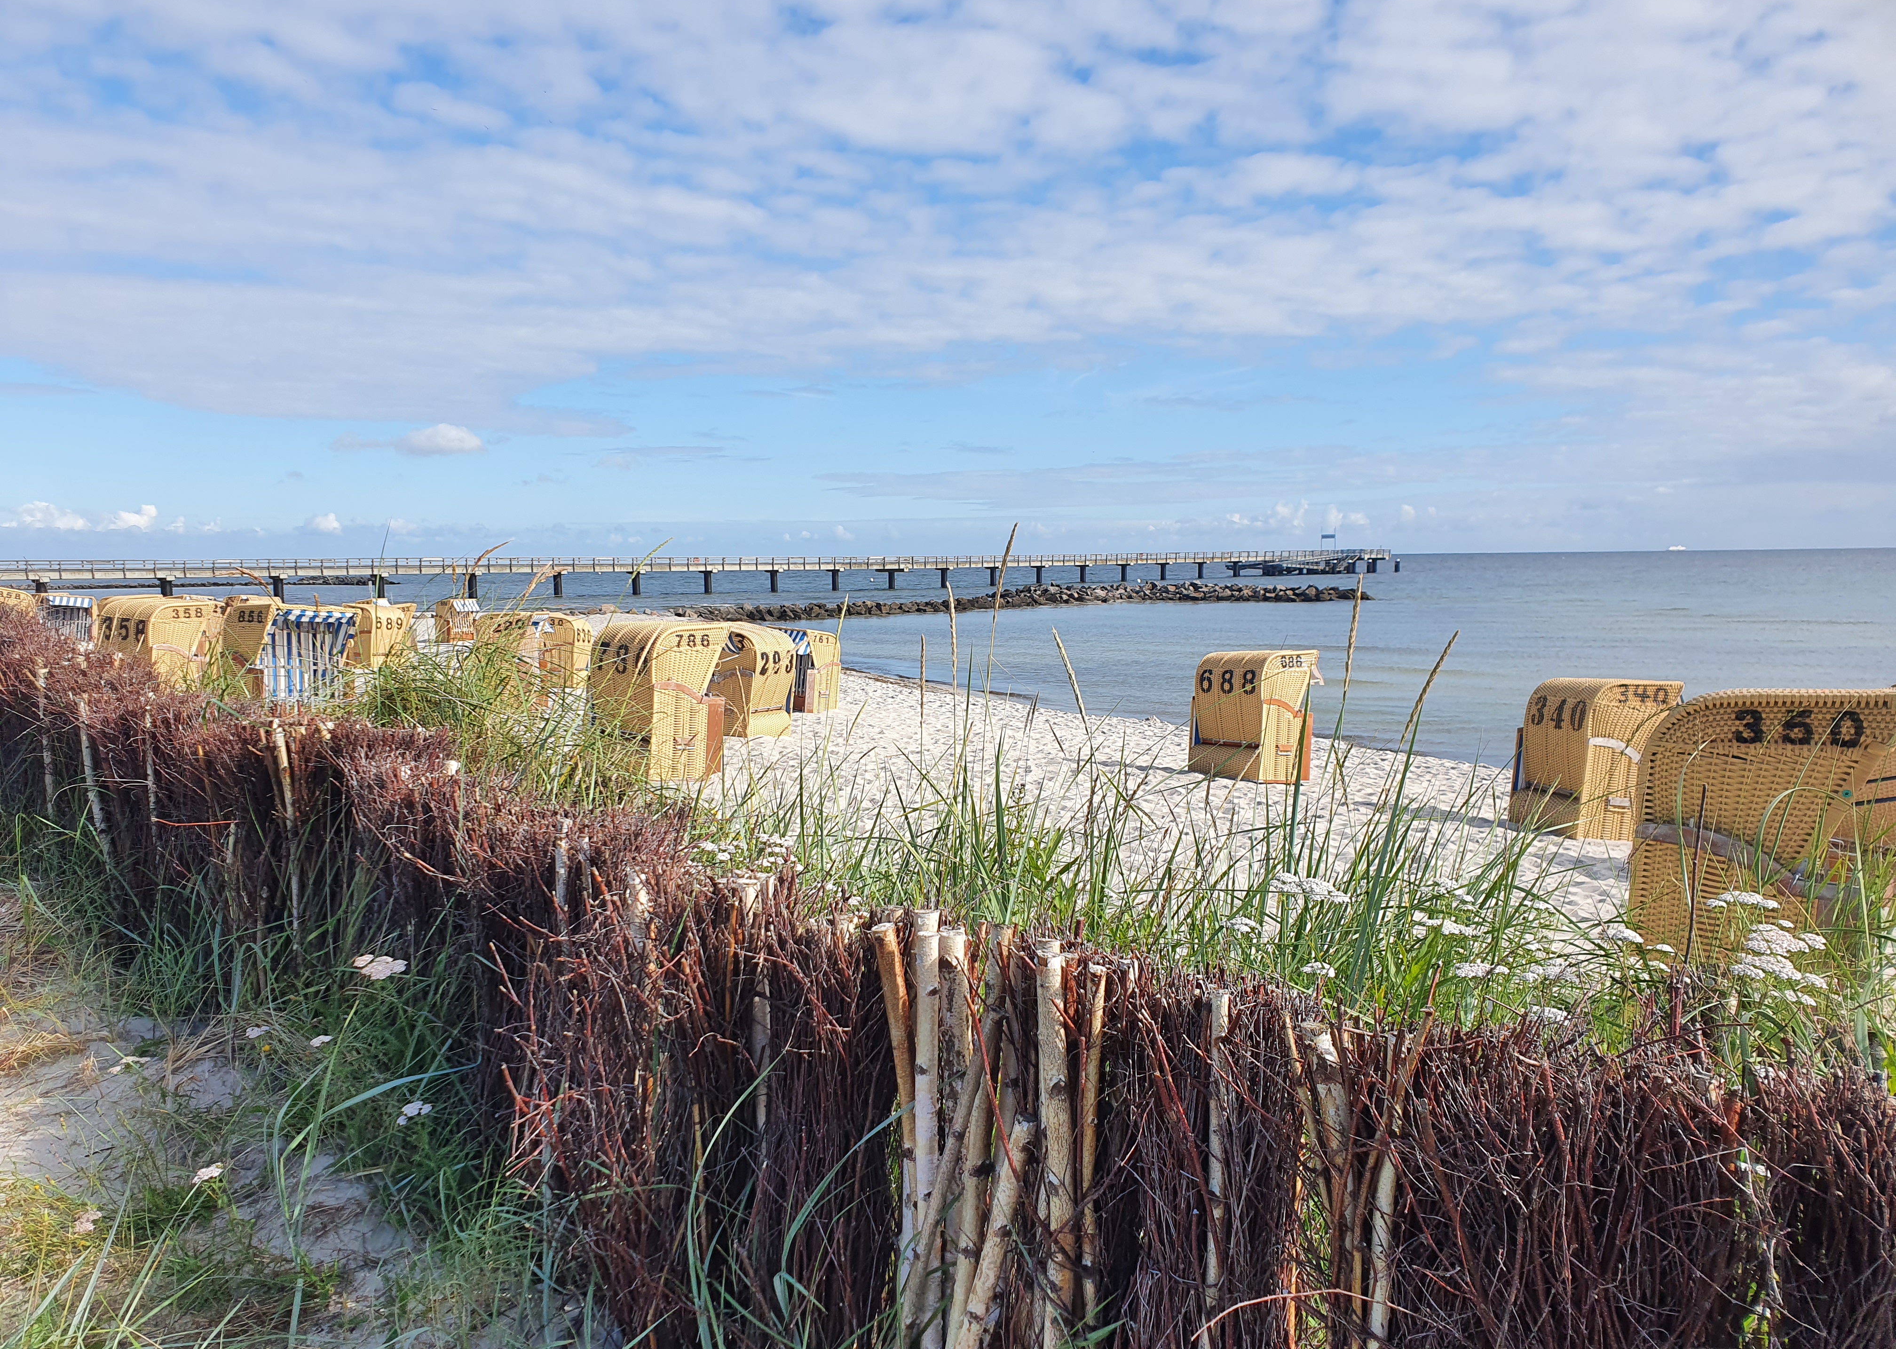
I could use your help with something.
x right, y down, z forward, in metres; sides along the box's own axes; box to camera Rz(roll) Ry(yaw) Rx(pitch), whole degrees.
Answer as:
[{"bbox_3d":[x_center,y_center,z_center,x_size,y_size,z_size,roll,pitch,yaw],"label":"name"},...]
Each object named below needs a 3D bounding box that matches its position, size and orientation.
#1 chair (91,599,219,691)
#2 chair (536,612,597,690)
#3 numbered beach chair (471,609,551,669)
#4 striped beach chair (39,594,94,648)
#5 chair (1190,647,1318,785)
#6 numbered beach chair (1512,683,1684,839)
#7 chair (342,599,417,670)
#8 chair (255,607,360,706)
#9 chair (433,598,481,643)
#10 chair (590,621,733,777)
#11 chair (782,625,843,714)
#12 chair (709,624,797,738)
[{"bbox_3d":[-11.761,-0.273,21.170,1.200,1.600,0.970,4,2,26],"label":"chair"},{"bbox_3d":[-8.671,-0.522,32.182,1.000,1.580,1.235,0,5,3],"label":"chair"},{"bbox_3d":[-7.306,-0.218,23.887,1.000,1.580,1.235,-1,5,-2],"label":"numbered beach chair"},{"bbox_3d":[-25.220,-1.486,40.986,1.200,1.600,1.000,2,2,-23],"label":"striped beach chair"},{"bbox_3d":[3.911,0.502,18.159,1.000,1.580,1.235,-4,5,-33],"label":"chair"},{"bbox_3d":[6.738,0.840,14.822,1.000,1.580,1.235,-1,5,-6],"label":"numbered beach chair"},{"bbox_3d":[-15.018,-0.970,37.245,0.970,1.600,1.200,3,2,17],"label":"chair"},{"bbox_3d":[-8.047,-0.070,17.551,1.000,1.580,1.235,2,2,32],"label":"chair"},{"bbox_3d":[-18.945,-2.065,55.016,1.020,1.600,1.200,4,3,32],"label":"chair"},{"bbox_3d":[-3.182,0.277,15.658,1.000,1.580,1.235,-5,6,-43],"label":"chair"},{"bbox_3d":[-2.955,-0.097,29.029,1.200,1.600,1.000,4,3,43],"label":"chair"},{"bbox_3d":[-2.897,0.101,20.282,0.970,1.600,1.200,3,2,20],"label":"chair"}]

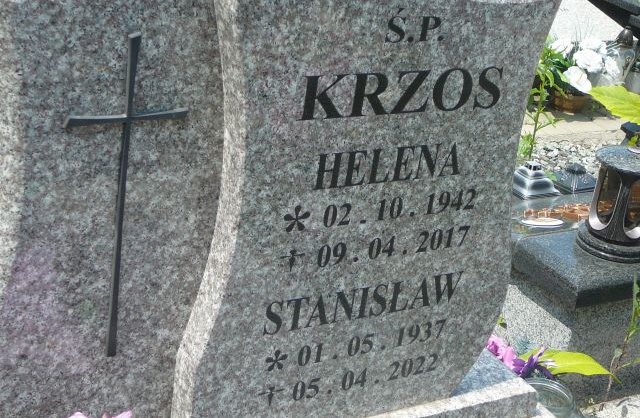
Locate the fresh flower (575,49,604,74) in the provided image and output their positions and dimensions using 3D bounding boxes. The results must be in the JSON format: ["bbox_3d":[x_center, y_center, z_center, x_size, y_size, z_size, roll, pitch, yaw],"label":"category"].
[{"bbox_3d":[0.996,-0.545,4.030,0.108,0.090,0.090,12,23,12],"label":"fresh flower"}]

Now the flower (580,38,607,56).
[{"bbox_3d":[1.028,-0.607,4.100,0.098,0.080,0.085,12,23,12],"label":"flower"}]

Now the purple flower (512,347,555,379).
[{"bbox_3d":[0.393,0.282,2.000,0.079,0.062,0.070,12,23,12],"label":"purple flower"}]

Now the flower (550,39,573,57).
[{"bbox_3d":[0.907,-0.599,4.080,0.090,0.072,0.085,11,23,11],"label":"flower"}]

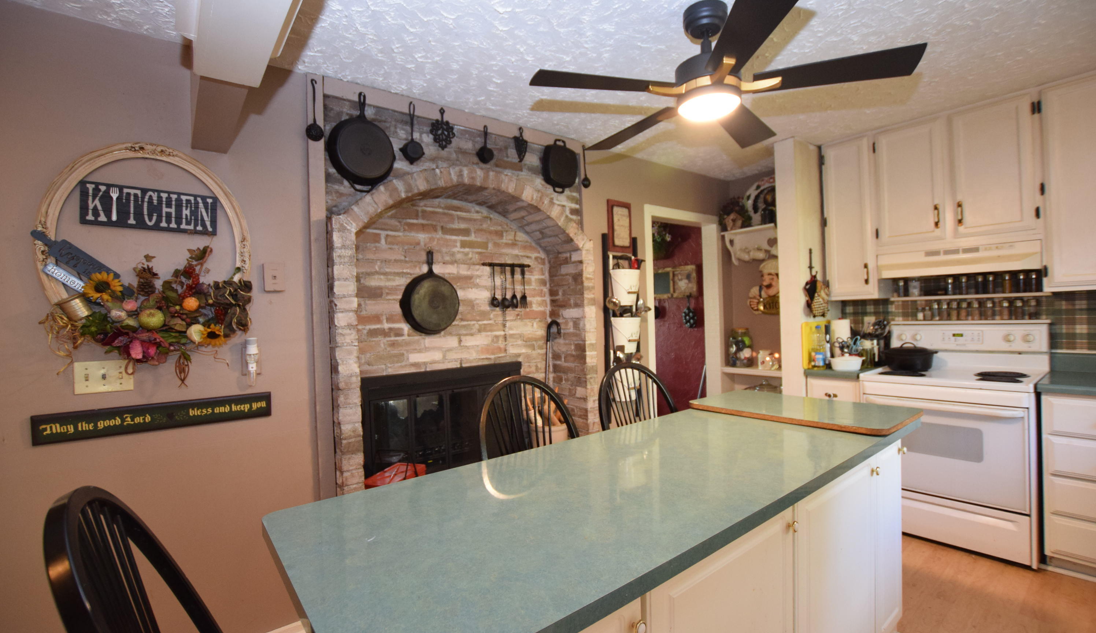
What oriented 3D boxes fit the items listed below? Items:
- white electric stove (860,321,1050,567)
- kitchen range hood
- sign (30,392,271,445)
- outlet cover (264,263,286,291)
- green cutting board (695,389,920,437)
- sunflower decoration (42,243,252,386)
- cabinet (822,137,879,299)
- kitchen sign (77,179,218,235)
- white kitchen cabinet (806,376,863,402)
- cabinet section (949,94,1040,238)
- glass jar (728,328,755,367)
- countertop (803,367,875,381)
[{"bbox_3d":[2.422,0.648,2.752,0.685,1.195,0.765,-2,1,-39],"label":"white electric stove"},{"bbox_3d":[2.639,-0.343,2.936,0.380,0.155,0.758,-2,0,-38],"label":"kitchen range hood"},{"bbox_3d":[-1.435,0.375,1.718,0.681,0.100,0.020,-2,0,-38],"label":"sign"},{"bbox_3d":[-1.194,-0.171,1.996,0.077,0.118,0.020,-2,0,-39],"label":"outlet cover"},{"bbox_3d":[1.087,0.403,2.001,0.510,0.025,0.789,-2,0,-38],"label":"green cutting board"},{"bbox_3d":[-1.425,-0.007,1.671,0.570,0.520,0.130,-2,0,-38],"label":"sunflower decoration"},{"bbox_3d":[2.208,-0.674,3.257,0.320,1.100,0.310,-2,1,-39],"label":"cabinet"},{"bbox_3d":[-1.476,-0.398,1.711,0.389,0.155,0.016,-2,0,-38],"label":"kitchen sign"},{"bbox_3d":[2.120,0.819,3.202,0.610,0.862,0.325,-2,1,-39],"label":"white kitchen cabinet"},{"bbox_3d":[2.635,-0.838,2.693,0.310,0.738,0.360,-2,0,-40],"label":"cabinet section"},{"bbox_3d":[1.683,0.275,3.975,0.190,0.335,0.190,-2,1,0],"label":"glass jar"},{"bbox_3d":[2.098,0.367,3.201,0.630,0.043,0.327,-2,1,-39],"label":"countertop"}]

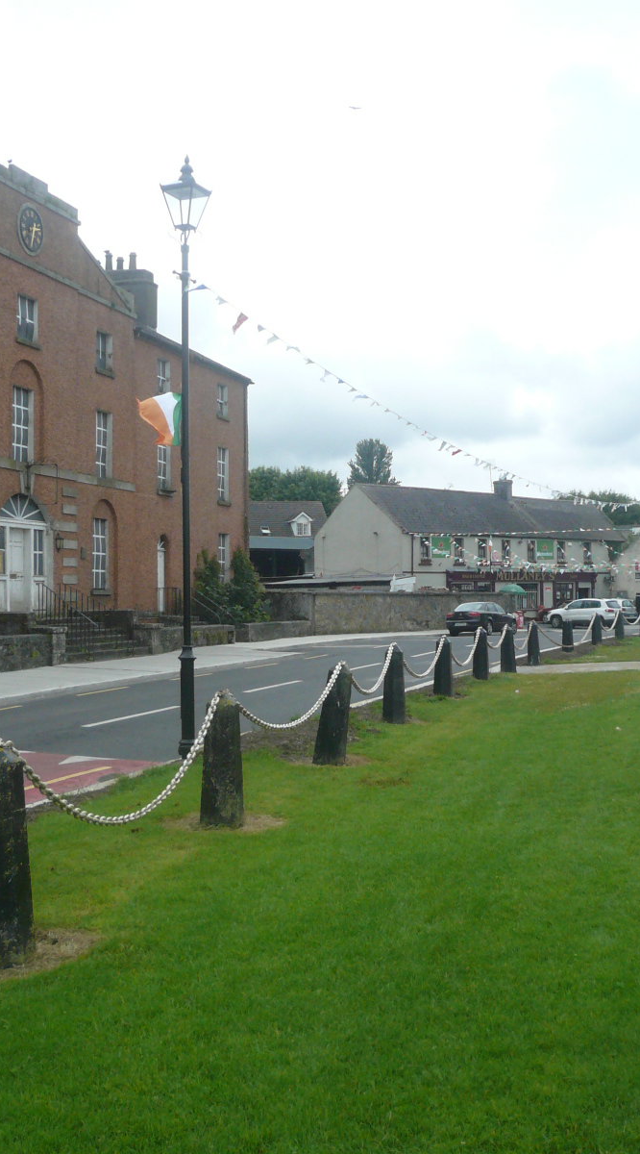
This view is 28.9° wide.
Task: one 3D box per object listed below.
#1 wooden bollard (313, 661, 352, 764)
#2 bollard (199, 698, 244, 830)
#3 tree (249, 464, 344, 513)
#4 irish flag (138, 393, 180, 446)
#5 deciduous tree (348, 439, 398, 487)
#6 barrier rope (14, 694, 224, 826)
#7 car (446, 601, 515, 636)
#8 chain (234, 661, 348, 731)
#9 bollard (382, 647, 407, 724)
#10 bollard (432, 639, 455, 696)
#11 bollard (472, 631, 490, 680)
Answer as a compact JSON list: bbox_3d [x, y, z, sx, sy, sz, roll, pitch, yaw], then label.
[{"bbox_3d":[0.140,1.475,13.400,0.340,1.070,0.340,6,-1,22],"label":"wooden bollard"},{"bbox_3d":[-0.699,1.297,8.928,0.305,0.930,0.305,0,-1,0],"label":"bollard"},{"bbox_3d":[-2.366,-3.332,100.000,9.500,12.000,9.500,0,-1,0],"label":"tree"},{"bbox_3d":[-1.831,-1.797,14.200,0.550,0.630,0.280,0,-1,-15],"label":"irish flag"},{"bbox_3d":[4.083,-4.358,95.000,4.800,13.200,4.800,0,-1,0],"label":"deciduous tree"},{"bbox_3d":[-1.220,1.225,8.200,0.070,0.700,3.650,0,-1,13],"label":"barrier rope"},{"bbox_3d":[7.236,1.849,55.500,1.770,1.460,4.600,0,-1,26],"label":"car"},{"bbox_3d":[-0.216,1.012,10.432,0.070,0.464,3.056,0,-1,16],"label":"chain"},{"bbox_3d":[0.972,1.388,16.059,0.305,0.970,0.305,0,-1,16],"label":"bollard"},{"bbox_3d":[2.033,1.467,20.459,0.300,0.960,0.300,0,-1,16],"label":"bollard"},{"bbox_3d":[3.377,1.602,26.000,0.340,1.050,0.340,0,-1,22],"label":"bollard"}]

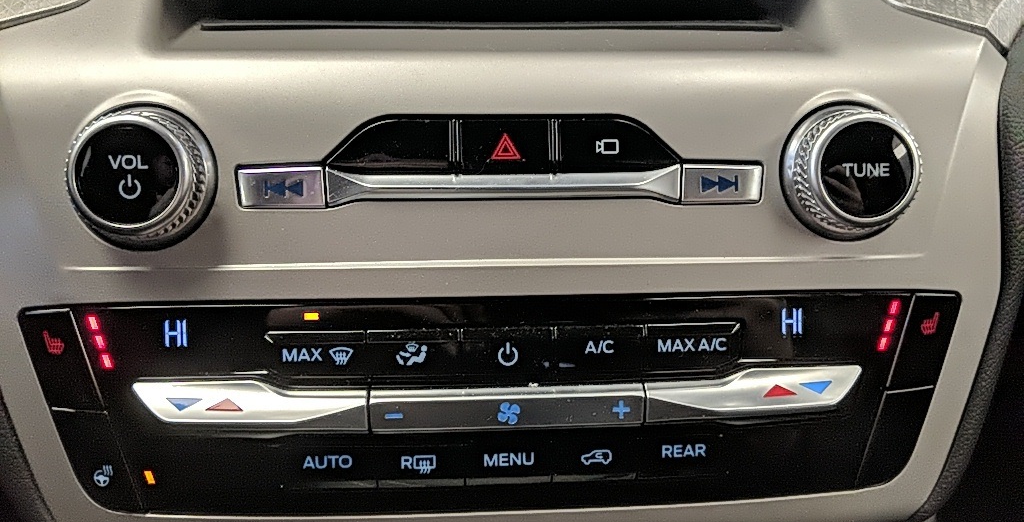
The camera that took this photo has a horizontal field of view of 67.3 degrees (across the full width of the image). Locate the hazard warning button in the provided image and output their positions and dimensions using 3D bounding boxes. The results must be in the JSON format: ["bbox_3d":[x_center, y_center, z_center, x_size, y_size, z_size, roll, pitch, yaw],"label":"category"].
[{"bbox_3d":[-0.002,-0.033,0.228,0.027,0.016,0.008,-1,3,-4],"label":"hazard warning button"}]

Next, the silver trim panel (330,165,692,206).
[{"bbox_3d":[-0.003,-0.022,0.227,0.104,0.011,0.008,-1,3,-4],"label":"silver trim panel"}]

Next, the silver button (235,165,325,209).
[{"bbox_3d":[-0.066,-0.021,0.224,0.025,0.012,0.007,-1,3,-4],"label":"silver button"}]

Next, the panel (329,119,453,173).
[{"bbox_3d":[-0.035,-0.033,0.225,0.035,0.015,0.008,-1,3,-4],"label":"panel"}]

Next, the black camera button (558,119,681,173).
[{"bbox_3d":[0.031,-0.034,0.230,0.035,0.016,0.008,-1,3,-4],"label":"black camera button"}]

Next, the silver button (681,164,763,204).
[{"bbox_3d":[0.062,-0.023,0.232,0.025,0.012,0.007,-1,3,-4],"label":"silver button"}]

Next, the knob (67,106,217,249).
[{"bbox_3d":[-0.104,-0.024,0.212,0.041,0.041,0.016,-1,3,-4],"label":"knob"}]

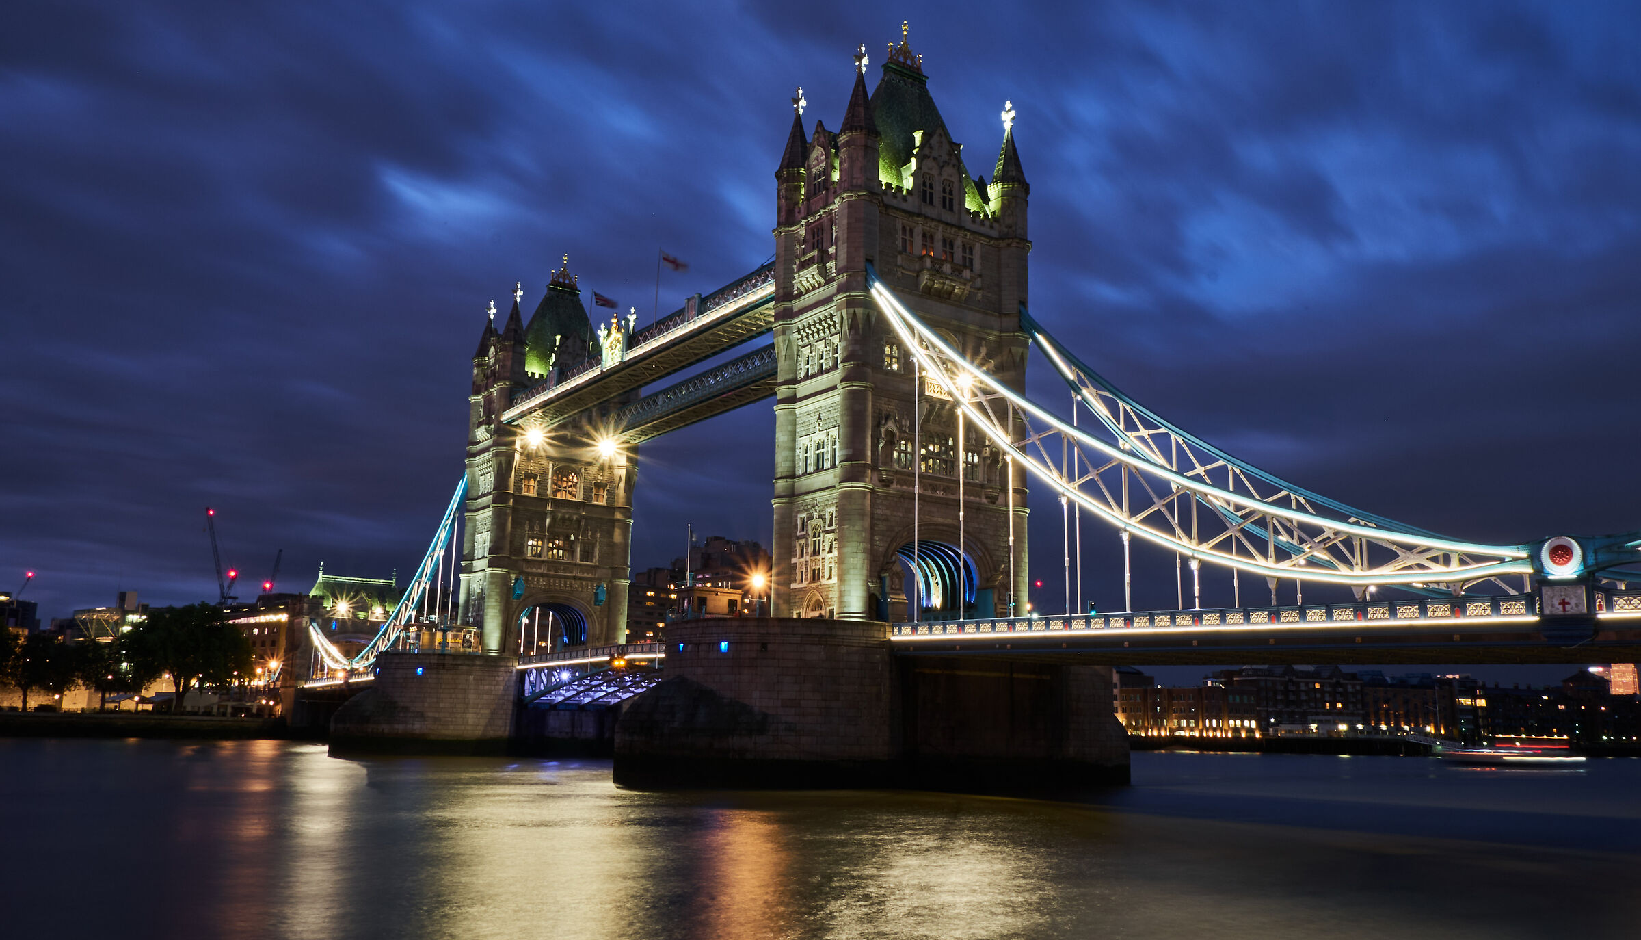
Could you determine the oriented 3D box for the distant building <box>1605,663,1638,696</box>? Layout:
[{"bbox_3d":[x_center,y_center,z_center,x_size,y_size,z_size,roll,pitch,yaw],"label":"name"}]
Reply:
[{"bbox_3d":[2103.180,604.690,3338.320,58.000,235.000,58.000,-6,-13,31],"label":"distant building"}]

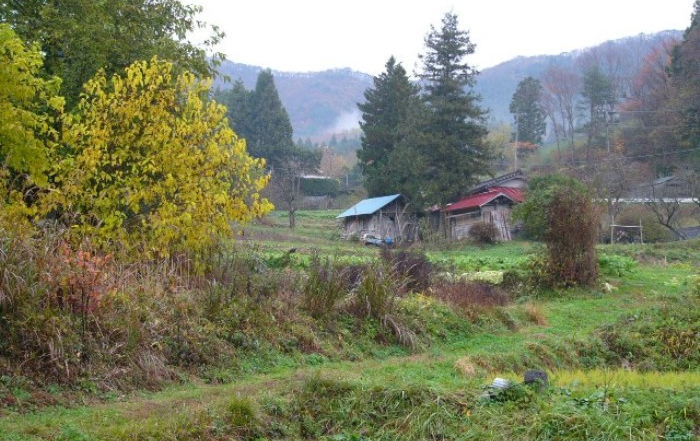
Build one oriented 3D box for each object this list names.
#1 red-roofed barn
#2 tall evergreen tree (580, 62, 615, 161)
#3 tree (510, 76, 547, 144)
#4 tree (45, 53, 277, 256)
[{"bbox_3d":[8.528,-0.944,70.000,4.200,4.300,5.500,0,-1,-30],"label":"red-roofed barn"},{"bbox_3d":[25.591,-10.753,115.000,3.520,10.750,3.600,0,-1,0],"label":"tall evergreen tree"},{"bbox_3d":[21.545,-12.988,135.000,4.610,8.980,4.600,0,-1,0],"label":"tree"},{"bbox_3d":[-3.271,-1.008,19.000,3.890,3.590,3.700,0,-1,0],"label":"tree"}]

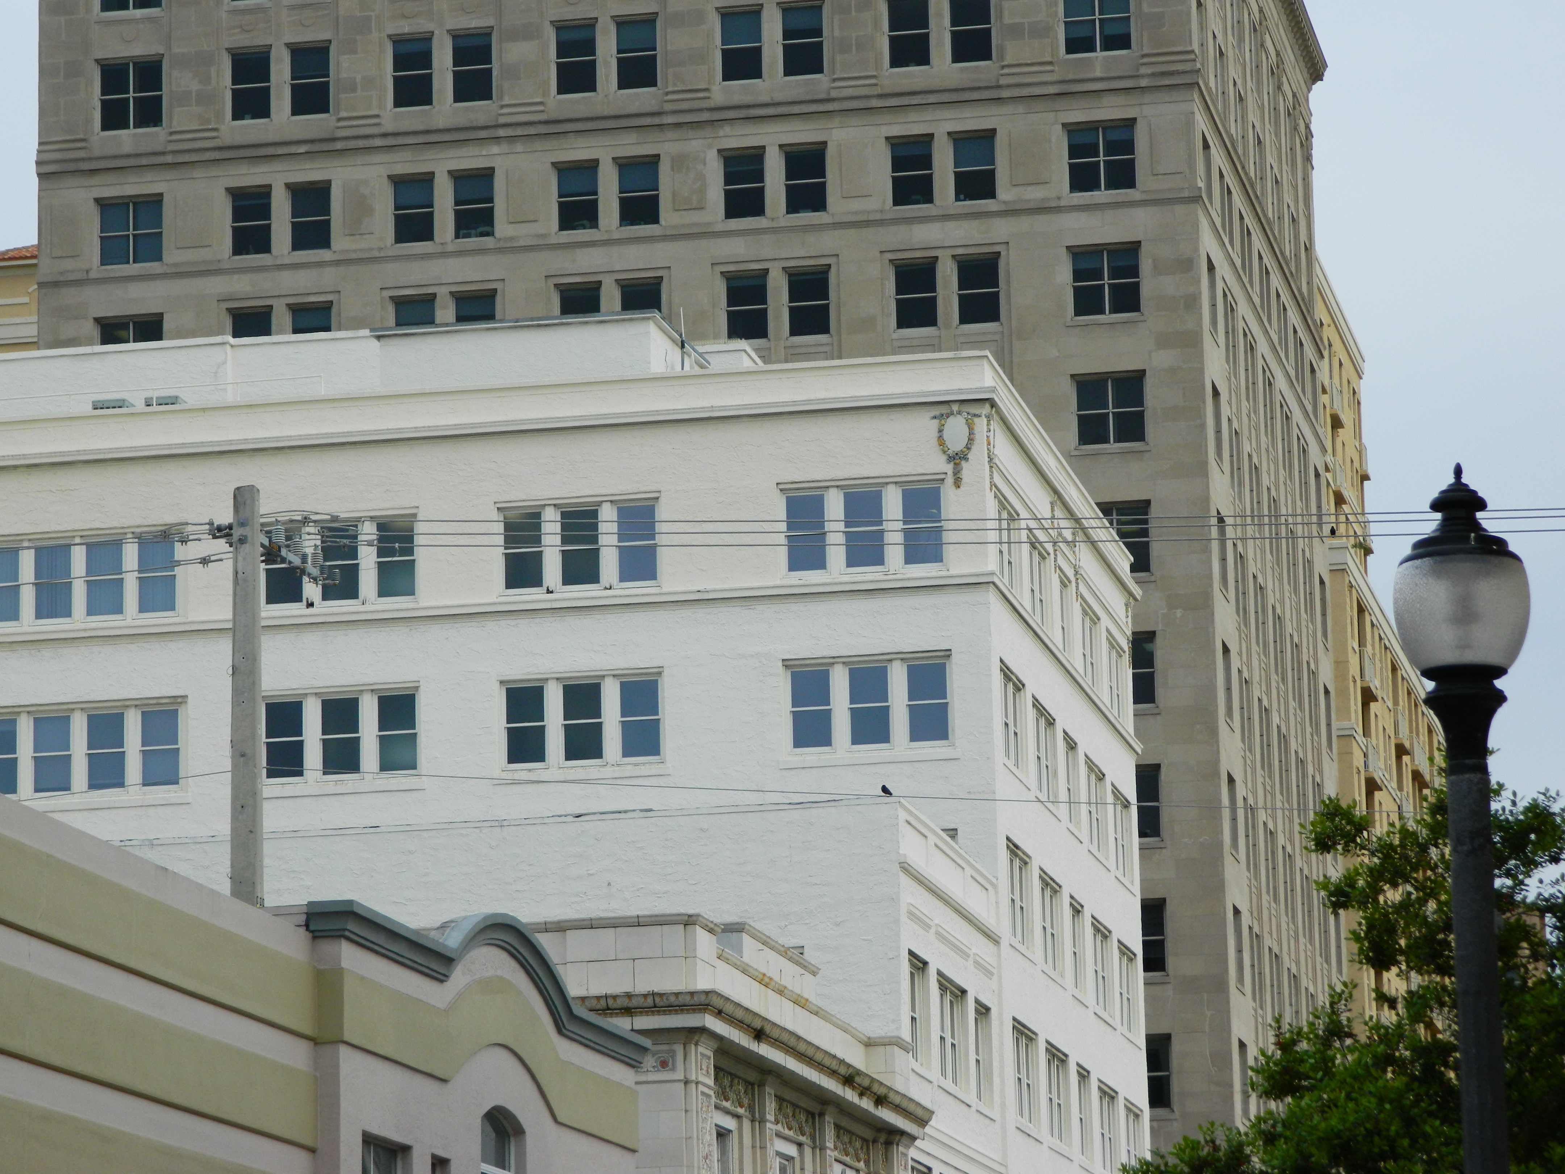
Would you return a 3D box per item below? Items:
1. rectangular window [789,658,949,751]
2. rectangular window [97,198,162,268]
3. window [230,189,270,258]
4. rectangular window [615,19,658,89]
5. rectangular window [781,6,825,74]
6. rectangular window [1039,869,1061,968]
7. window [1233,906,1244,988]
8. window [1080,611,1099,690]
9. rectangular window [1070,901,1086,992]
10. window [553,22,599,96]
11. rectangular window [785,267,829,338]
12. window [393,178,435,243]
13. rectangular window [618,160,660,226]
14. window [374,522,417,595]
[{"bbox_3d":[1.665,2.271,112.168,3.046,1.603,0.200,-4,-11,10],"label":"rectangular window"},{"bbox_3d":[-17.631,-9.609,157.773,1.813,1.774,0.200,-4,-11,10],"label":"rectangular window"},{"bbox_3d":[-14.860,-10.159,163.136,1.146,1.887,0.150,-4,-11,10],"label":"window"},{"bbox_3d":[-3.908,-14.239,155.956,1.095,1.878,0.200,-4,-11,10],"label":"rectangular window"},{"bbox_3d":[0.538,-14.110,151.286,1.160,1.920,0.180,-4,-11,11],"label":"rectangular window"},{"bbox_3d":[5.352,6.703,117.112,0.200,1.630,2.250,-4,-11,10],"label":"rectangular window"},{"bbox_3d":[11.676,9.264,150.167,0.200,1.980,1.850,-4,-11,10],"label":"window"},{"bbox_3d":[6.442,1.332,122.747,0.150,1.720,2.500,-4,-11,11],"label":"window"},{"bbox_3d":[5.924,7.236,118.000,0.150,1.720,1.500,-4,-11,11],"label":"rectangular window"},{"bbox_3d":[-5.734,-14.674,162.220,1.175,1.983,0.150,-4,-11,10],"label":"window"},{"bbox_3d":[0.660,-7.497,153.800,1.132,1.775,0.200,-4,-11,10],"label":"rectangular window"},{"bbox_3d":[-9.838,-10.033,155.630,1.117,1.733,0.200,-4,-11,10],"label":"window"},{"bbox_3d":[-3.807,-10.431,154.521,1.087,1.756,0.200,-4,-11,10],"label":"rectangular window"},{"bbox_3d":[-7.372,-0.541,111.666,0.860,1.600,0.130,-4,-11,11],"label":"window"}]

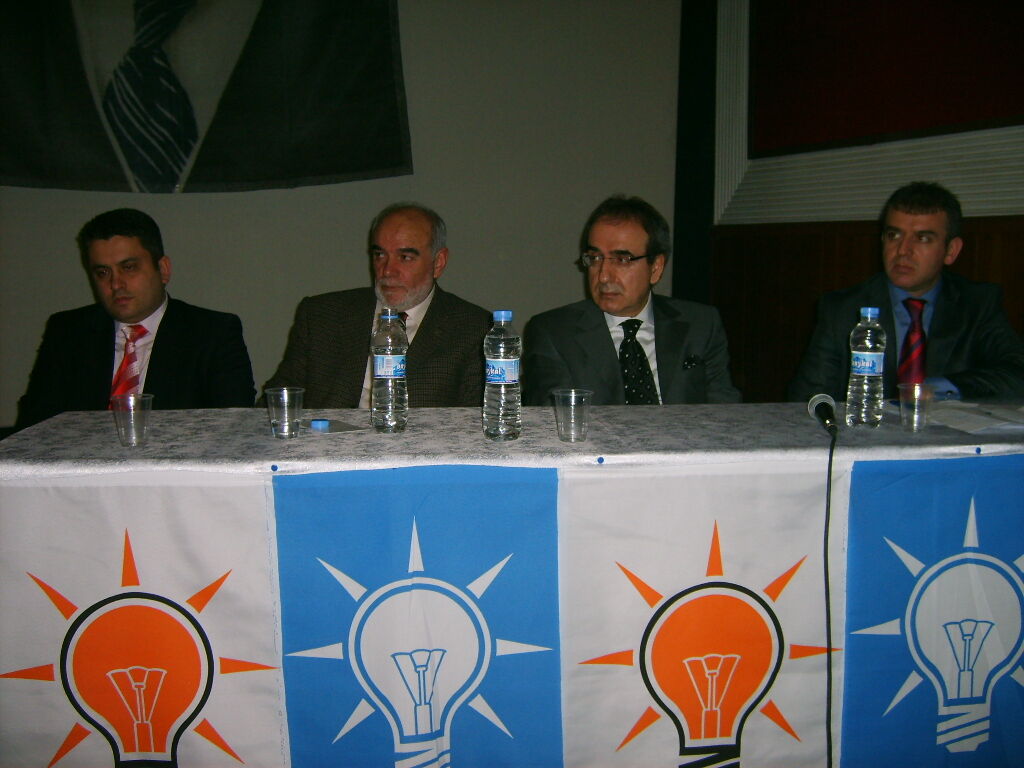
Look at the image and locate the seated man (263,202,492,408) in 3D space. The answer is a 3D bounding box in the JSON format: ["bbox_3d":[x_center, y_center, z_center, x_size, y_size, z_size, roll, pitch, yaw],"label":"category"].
[{"bbox_3d":[-0.310,0.223,2.232,0.540,1.223,0.800,0,7,3],"label":"seated man"}]

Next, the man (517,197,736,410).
[{"bbox_3d":[0.259,0.224,2.171,0.540,1.234,0.800,0,7,2],"label":"man"}]

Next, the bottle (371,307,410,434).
[{"bbox_3d":[-0.215,-0.024,1.805,0.065,0.212,0.065,-1,7,-5],"label":"bottle"}]

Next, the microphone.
[{"bbox_3d":[0.562,0.051,1.851,0.052,0.052,0.185,1,7,10],"label":"microphone"}]

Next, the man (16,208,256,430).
[{"bbox_3d":[-0.791,0.249,2.096,0.540,1.201,0.800,-1,7,-8],"label":"man"}]

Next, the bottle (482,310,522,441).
[{"bbox_3d":[-0.016,-0.015,1.722,0.065,0.214,0.065,-1,7,-5],"label":"bottle"}]

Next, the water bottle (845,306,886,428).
[{"bbox_3d":[0.641,-0.031,1.856,0.065,0.214,0.065,-1,7,-5],"label":"water bottle"}]

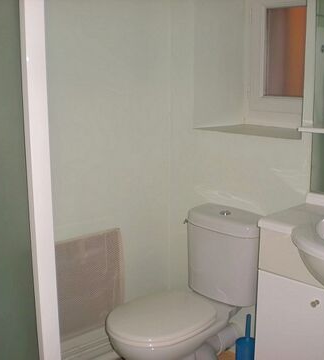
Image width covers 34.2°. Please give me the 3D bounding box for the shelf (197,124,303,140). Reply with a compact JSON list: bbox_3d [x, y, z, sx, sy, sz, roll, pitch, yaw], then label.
[{"bbox_3d":[0.517,-0.228,2.579,0.392,0.030,0.627,-11,15,-43],"label":"shelf"}]

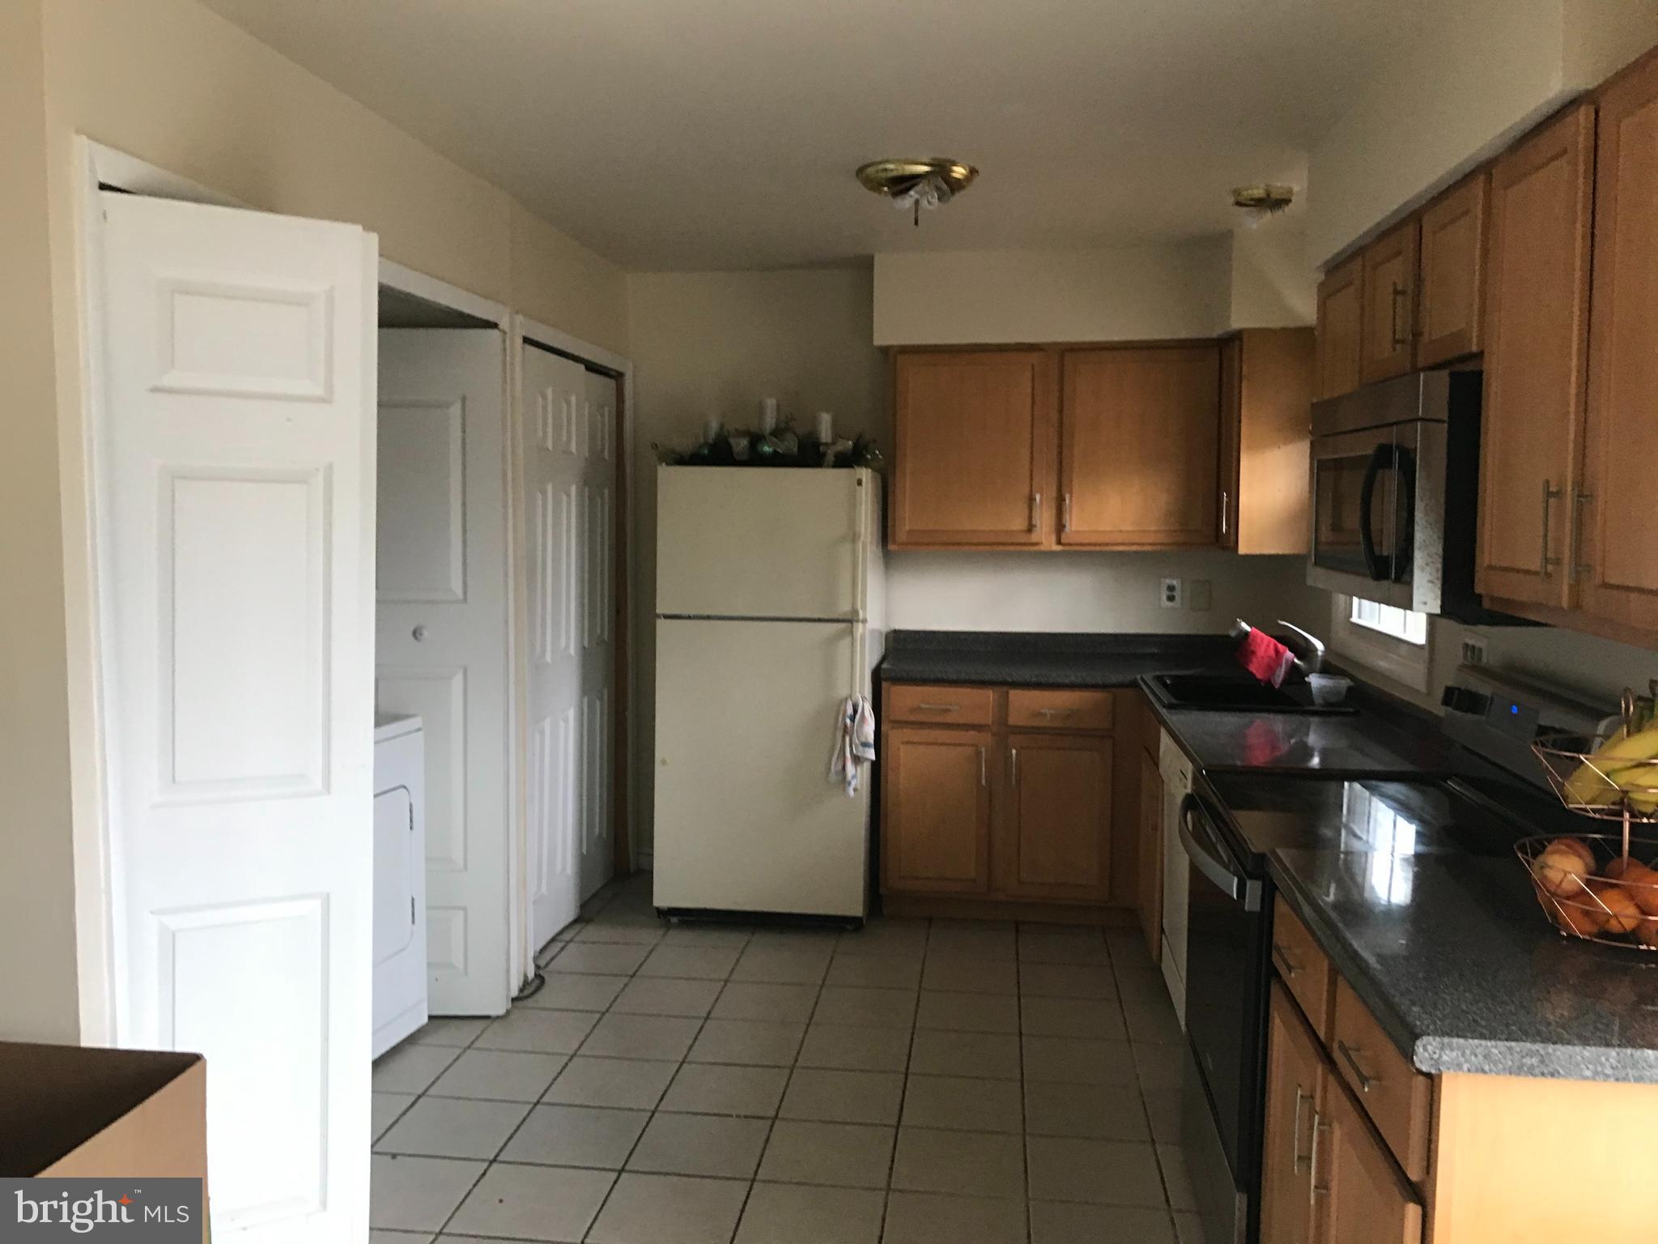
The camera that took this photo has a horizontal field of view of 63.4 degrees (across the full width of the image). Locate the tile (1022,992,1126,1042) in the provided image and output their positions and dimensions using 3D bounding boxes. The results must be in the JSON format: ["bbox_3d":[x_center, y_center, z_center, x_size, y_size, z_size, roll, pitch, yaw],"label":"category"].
[{"bbox_3d":[0.730,1.200,4.047,0.304,0.010,0.304,1,5,7],"label":"tile"}]

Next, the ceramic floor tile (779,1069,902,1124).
[{"bbox_3d":[0.040,1.227,3.461,0.300,0.012,0.300,1,5,7],"label":"ceramic floor tile"}]

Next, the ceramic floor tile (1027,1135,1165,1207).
[{"bbox_3d":[0.610,1.262,3.082,0.302,0.010,0.302,1,5,7],"label":"ceramic floor tile"}]

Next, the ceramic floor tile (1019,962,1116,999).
[{"bbox_3d":[0.759,1.152,4.292,0.302,0.010,0.302,1,5,7],"label":"ceramic floor tile"}]

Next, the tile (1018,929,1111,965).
[{"bbox_3d":[0.798,1.128,4.596,0.300,0.012,0.300,1,5,7],"label":"tile"}]

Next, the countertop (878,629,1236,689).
[{"bbox_3d":[0.970,0.139,5.059,1.513,0.130,0.635,1,5,7],"label":"countertop"}]

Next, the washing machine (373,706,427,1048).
[{"bbox_3d":[-1.601,0.699,3.665,0.700,1.000,0.690,2,5,14],"label":"washing machine"}]

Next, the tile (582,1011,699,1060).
[{"bbox_3d":[-0.530,1.183,3.819,0.300,0.012,0.300,1,5,7],"label":"tile"}]

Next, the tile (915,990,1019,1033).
[{"bbox_3d":[0.418,1.175,4.027,0.302,0.010,0.302,1,5,7],"label":"tile"}]

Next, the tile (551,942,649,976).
[{"bbox_3d":[-0.758,1.123,4.459,0.300,0.012,0.300,1,5,7],"label":"tile"}]

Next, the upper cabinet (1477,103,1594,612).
[{"bbox_3d":[1.255,-0.388,2.093,0.310,0.720,0.400,1,5,7],"label":"upper cabinet"}]

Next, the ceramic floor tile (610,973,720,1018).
[{"bbox_3d":[-0.501,1.176,4.196,0.304,0.010,0.304,1,5,7],"label":"ceramic floor tile"}]

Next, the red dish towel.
[{"bbox_3d":[1.394,0.120,4.264,0.180,0.195,0.090,1,5,7],"label":"red dish towel"}]

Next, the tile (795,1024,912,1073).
[{"bbox_3d":[0.077,1.200,3.763,0.300,0.012,0.300,1,5,7],"label":"tile"}]

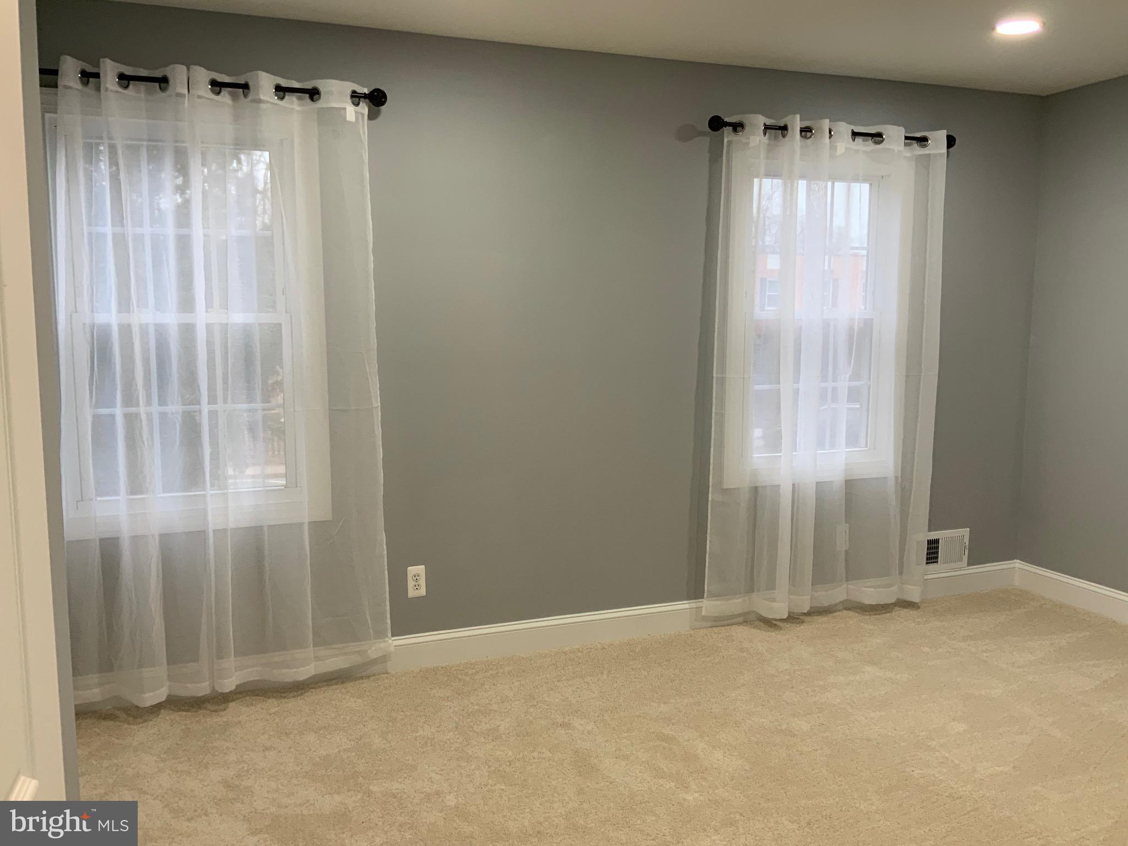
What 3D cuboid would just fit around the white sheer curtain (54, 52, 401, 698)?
[{"bbox_3d":[-1.162,-0.111,3.260,1.083,2.148,0.120,-3,8,-21],"label":"white sheer curtain"}]

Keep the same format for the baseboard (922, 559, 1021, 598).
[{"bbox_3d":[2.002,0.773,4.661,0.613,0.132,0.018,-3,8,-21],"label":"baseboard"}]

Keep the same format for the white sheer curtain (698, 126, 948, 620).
[{"bbox_3d":[1.148,-0.220,4.125,1.176,2.136,0.120,-3,8,-21],"label":"white sheer curtain"}]

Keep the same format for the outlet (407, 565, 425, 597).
[{"bbox_3d":[-0.571,0.617,3.669,0.072,0.122,0.008,-3,8,-21],"label":"outlet"}]

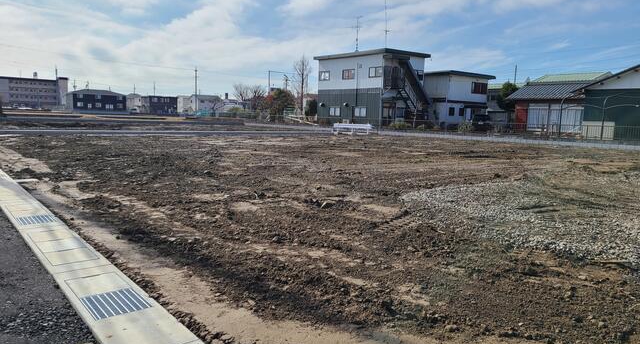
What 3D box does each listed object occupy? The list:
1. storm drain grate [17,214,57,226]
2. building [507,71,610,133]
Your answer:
[{"bbox_3d":[-3.869,0.678,6.576,0.425,0.045,0.500,-4,9,-39],"label":"storm drain grate"},{"bbox_3d":[20.646,-5.458,38.379,7.200,5.100,8.200,-3,9,-36],"label":"building"}]

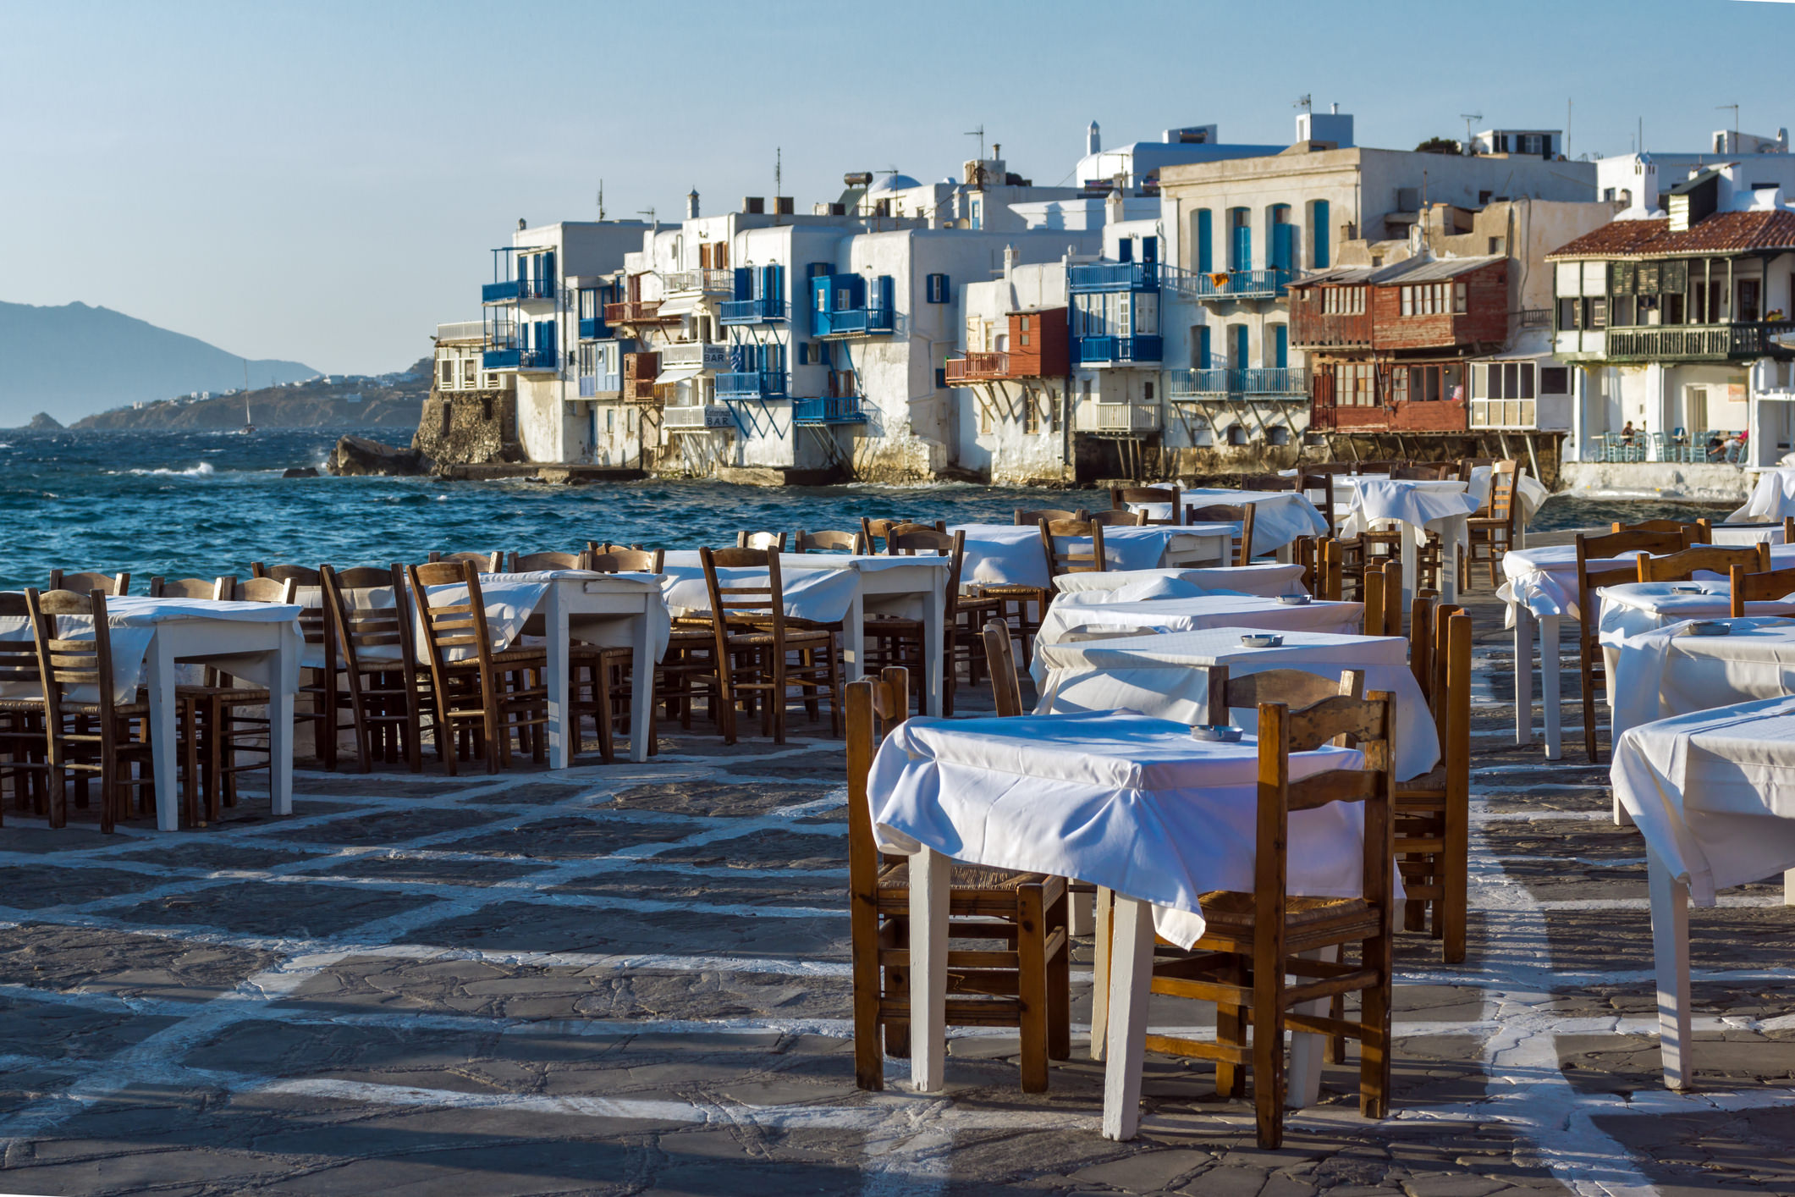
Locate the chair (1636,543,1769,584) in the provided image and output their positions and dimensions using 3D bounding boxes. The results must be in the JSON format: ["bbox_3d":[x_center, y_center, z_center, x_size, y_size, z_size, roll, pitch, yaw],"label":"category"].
[{"bbox_3d":[2.798,0.276,11.359,0.450,0.880,0.440,0,3,-6],"label":"chair"}]

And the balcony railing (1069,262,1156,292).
[{"bbox_3d":[7.344,-10.979,114.326,1.200,0.925,3.450,-2,4,-37],"label":"balcony railing"}]

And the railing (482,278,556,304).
[{"bbox_3d":[-18.770,-15.336,165.432,1.900,0.950,5.600,-1,3,-24],"label":"railing"}]

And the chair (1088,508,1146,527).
[{"bbox_3d":[1.012,-0.033,17.301,0.420,0.840,0.460,2,4,33],"label":"chair"}]

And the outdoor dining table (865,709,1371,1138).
[{"bbox_3d":[0.465,0.670,7.060,0.720,0.760,0.780,-2,4,-39],"label":"outdoor dining table"}]

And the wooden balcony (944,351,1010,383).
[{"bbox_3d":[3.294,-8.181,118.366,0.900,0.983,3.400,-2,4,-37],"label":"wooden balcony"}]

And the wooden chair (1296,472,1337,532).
[{"bbox_3d":[2.640,-0.322,20.100,0.450,0.860,0.420,-2,4,-37],"label":"wooden chair"}]

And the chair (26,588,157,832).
[{"bbox_3d":[-2.765,0.387,11.886,0.420,0.840,0.470,2,4,38],"label":"chair"}]

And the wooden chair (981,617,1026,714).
[{"bbox_3d":[0.475,0.485,9.418,0.480,0.840,0.420,0,3,6],"label":"wooden chair"}]

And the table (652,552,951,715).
[{"bbox_3d":[-0.620,0.183,15.700,1.500,0.760,0.780,2,3,31],"label":"table"}]

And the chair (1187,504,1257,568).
[{"bbox_3d":[1.600,-0.058,17.410,0.420,0.865,0.450,2,3,33],"label":"chair"}]

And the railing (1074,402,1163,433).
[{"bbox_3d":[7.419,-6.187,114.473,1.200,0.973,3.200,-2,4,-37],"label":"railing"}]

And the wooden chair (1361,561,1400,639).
[{"bbox_3d":[1.360,0.340,10.550,0.440,0.870,0.430,0,3,6],"label":"wooden chair"}]

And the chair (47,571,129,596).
[{"bbox_3d":[-3.280,0.337,12.974,0.420,0.865,0.450,2,4,35],"label":"chair"}]

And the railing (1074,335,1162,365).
[{"bbox_3d":[8.600,-9.826,132.371,2.500,1.050,2.400,-3,4,-45],"label":"railing"}]

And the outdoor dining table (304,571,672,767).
[{"bbox_3d":[-1.765,0.293,14.214,1.420,0.780,0.720,2,4,35],"label":"outdoor dining table"}]

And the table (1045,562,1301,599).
[{"bbox_3d":[1.100,0.258,13.000,0.740,0.760,0.780,-2,4,-39],"label":"table"}]

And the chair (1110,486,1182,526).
[{"bbox_3d":[1.450,-0.186,18.700,0.420,0.860,0.450,1,3,24],"label":"chair"}]

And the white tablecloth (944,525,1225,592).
[{"bbox_3d":[1.003,0.019,17.080,1.300,0.770,0.720,2,4,33],"label":"white tablecloth"}]

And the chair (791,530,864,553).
[{"bbox_3d":[-0.440,0.112,15.896,0.420,0.865,0.450,2,4,39],"label":"chair"}]

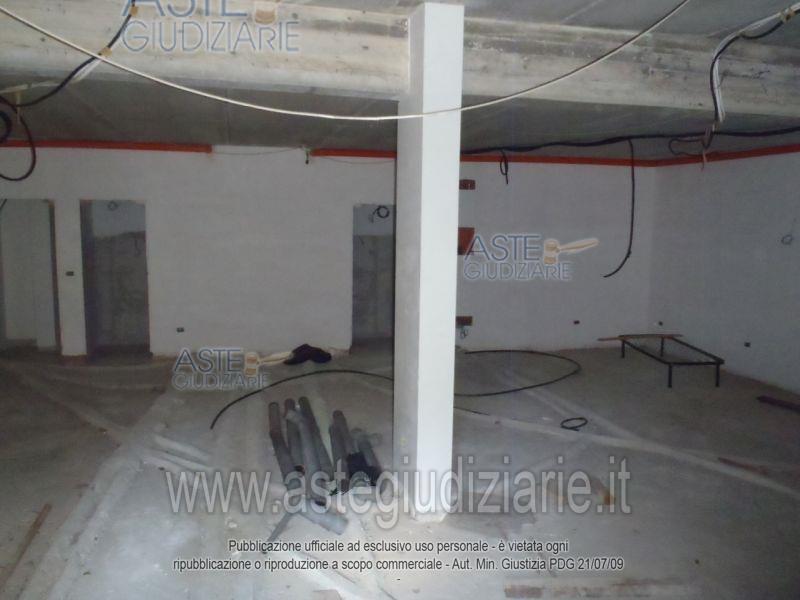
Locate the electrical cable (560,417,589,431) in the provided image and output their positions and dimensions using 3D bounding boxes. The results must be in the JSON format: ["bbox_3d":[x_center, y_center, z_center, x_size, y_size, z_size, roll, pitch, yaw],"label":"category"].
[{"bbox_3d":[1.556,1.101,5.771,0.260,0.030,0.280,1,7,0],"label":"electrical cable"}]

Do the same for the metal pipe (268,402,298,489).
[{"bbox_3d":[-1.035,1.205,5.630,0.100,0.100,1.931,-1,7,-15],"label":"metal pipe"}]

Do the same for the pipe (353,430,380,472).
[{"bbox_3d":[-0.277,1.242,5.334,0.130,0.100,0.855,-1,7,-13],"label":"pipe"}]

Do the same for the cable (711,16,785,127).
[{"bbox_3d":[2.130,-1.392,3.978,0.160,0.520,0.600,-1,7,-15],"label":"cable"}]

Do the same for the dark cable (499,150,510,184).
[{"bbox_3d":[1.302,-1.642,8.021,0.100,0.410,0.060,0,7,-7],"label":"dark cable"}]

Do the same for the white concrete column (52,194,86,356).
[{"bbox_3d":[-4.181,-0.289,8.344,0.300,1.970,0.300,0,7,-7],"label":"white concrete column"}]

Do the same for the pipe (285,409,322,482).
[{"bbox_3d":[-0.800,1.187,5.315,0.100,0.100,1.756,-1,7,-16],"label":"pipe"}]

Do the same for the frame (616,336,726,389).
[{"bbox_3d":[3.270,0.735,7.920,0.580,0.280,1.500,1,7,2],"label":"frame"}]

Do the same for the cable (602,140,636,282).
[{"bbox_3d":[2.457,-1.023,7.276,0.340,1.480,0.100,0,7,-7],"label":"cable"}]

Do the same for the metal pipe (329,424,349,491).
[{"bbox_3d":[-0.507,1.259,5.250,0.100,0.100,1.287,0,7,-8],"label":"metal pipe"}]

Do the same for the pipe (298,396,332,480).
[{"bbox_3d":[-0.781,1.186,5.815,0.100,0.100,2.027,-1,7,-13],"label":"pipe"}]

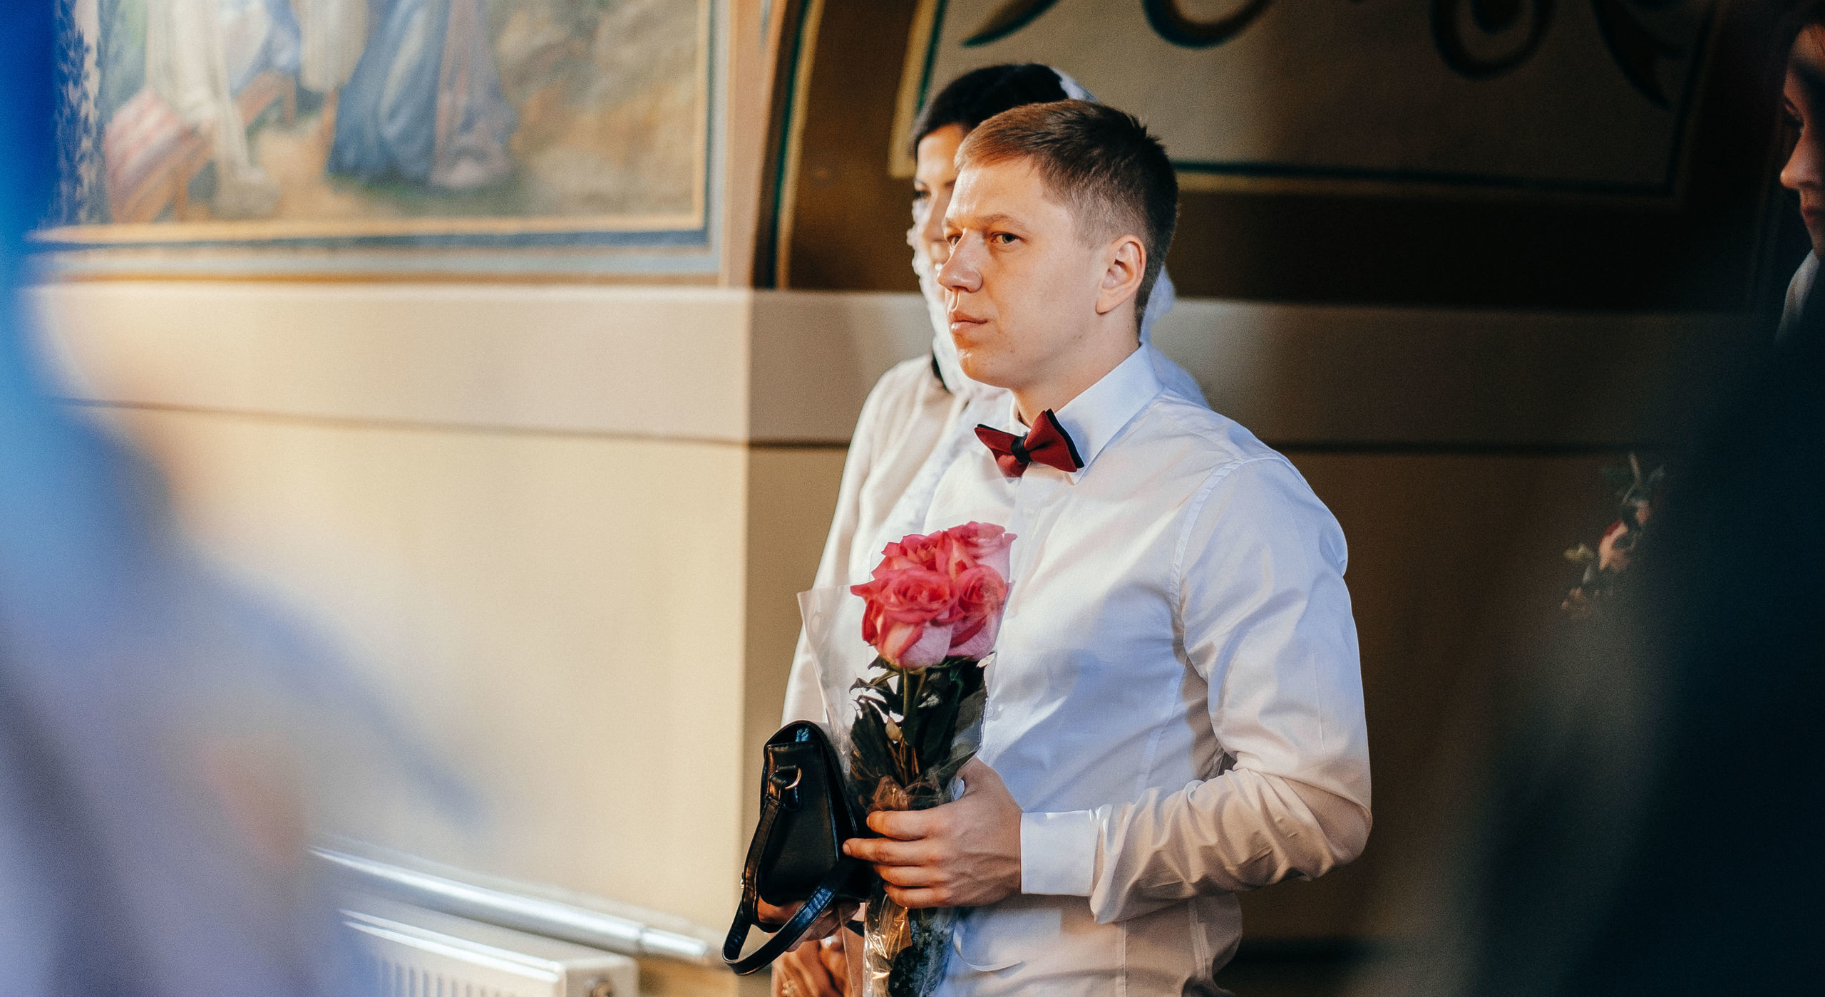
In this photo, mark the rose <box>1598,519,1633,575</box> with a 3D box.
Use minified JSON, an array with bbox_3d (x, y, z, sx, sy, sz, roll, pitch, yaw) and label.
[{"bbox_3d":[0.571,0.039,3.450,0.042,0.046,0.042,3,3,37],"label":"rose"}]

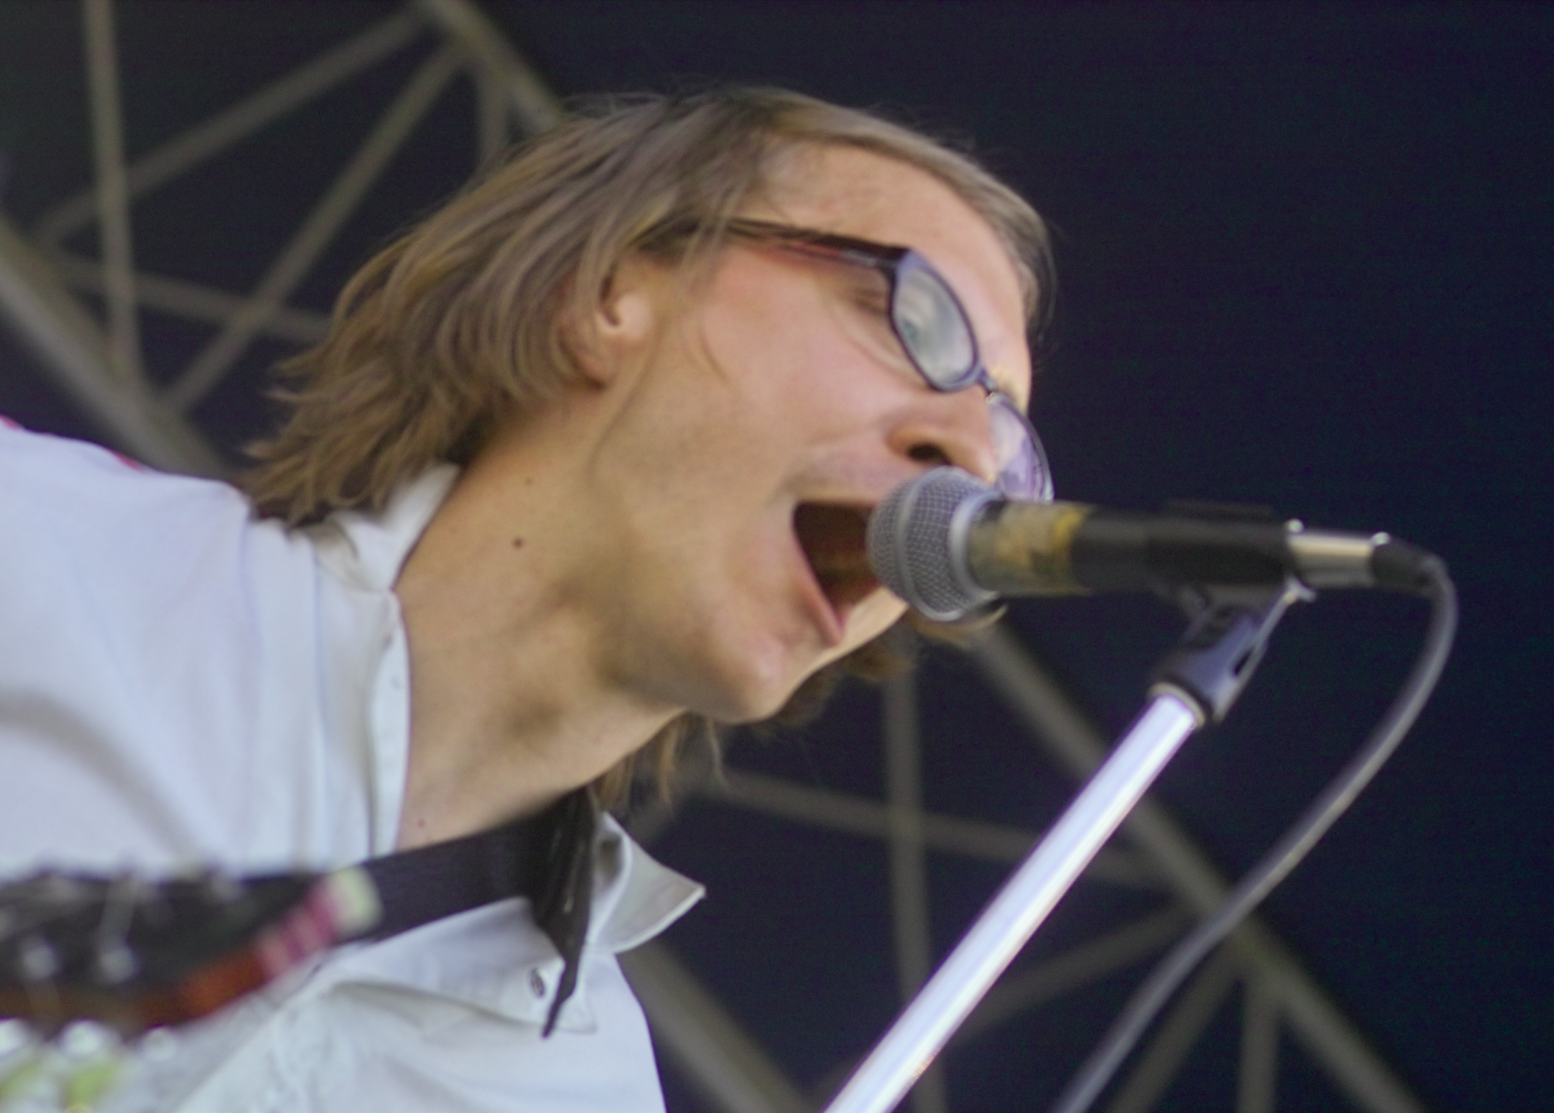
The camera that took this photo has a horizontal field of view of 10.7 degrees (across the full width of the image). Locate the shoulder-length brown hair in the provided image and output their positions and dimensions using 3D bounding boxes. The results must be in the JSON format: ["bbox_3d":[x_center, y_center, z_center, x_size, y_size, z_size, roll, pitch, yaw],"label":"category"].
[{"bbox_3d":[-0.034,-0.049,2.926,0.268,0.248,0.200,-7,-46,38],"label":"shoulder-length brown hair"}]

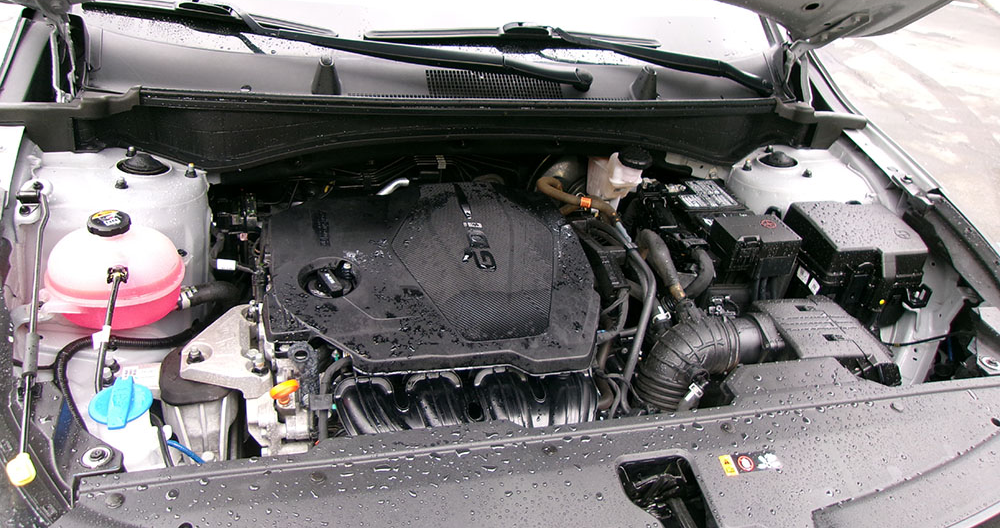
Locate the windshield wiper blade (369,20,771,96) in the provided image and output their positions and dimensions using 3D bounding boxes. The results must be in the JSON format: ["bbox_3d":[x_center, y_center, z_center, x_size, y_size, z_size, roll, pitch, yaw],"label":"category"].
[{"bbox_3d":[0.146,-0.419,1.565,0.827,0.048,0.170,2,50,-10],"label":"windshield wiper blade"}]

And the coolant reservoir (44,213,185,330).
[{"bbox_3d":[-0.539,0.008,1.091,0.182,0.172,0.138,-3,34,-17],"label":"coolant reservoir"}]

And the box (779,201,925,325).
[{"bbox_3d":[0.645,0.000,1.467,0.199,0.164,0.182,-3,34,-17],"label":"box"}]

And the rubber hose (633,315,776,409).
[{"bbox_3d":[0.311,0.154,1.189,0.209,0.179,0.128,-3,34,-17],"label":"rubber hose"}]

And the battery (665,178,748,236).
[{"bbox_3d":[0.372,-0.020,1.485,0.172,0.192,0.240,-3,34,-17],"label":"battery"}]

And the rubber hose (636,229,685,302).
[{"bbox_3d":[0.267,0.005,1.278,0.056,0.066,0.199,2,33,-10],"label":"rubber hose"}]

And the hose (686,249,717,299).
[{"bbox_3d":[0.320,0.024,1.308,0.071,0.087,0.087,-3,34,-17],"label":"hose"}]

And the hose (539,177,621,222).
[{"bbox_3d":[0.142,-0.106,1.411,0.164,0.056,0.061,27,37,27],"label":"hose"}]

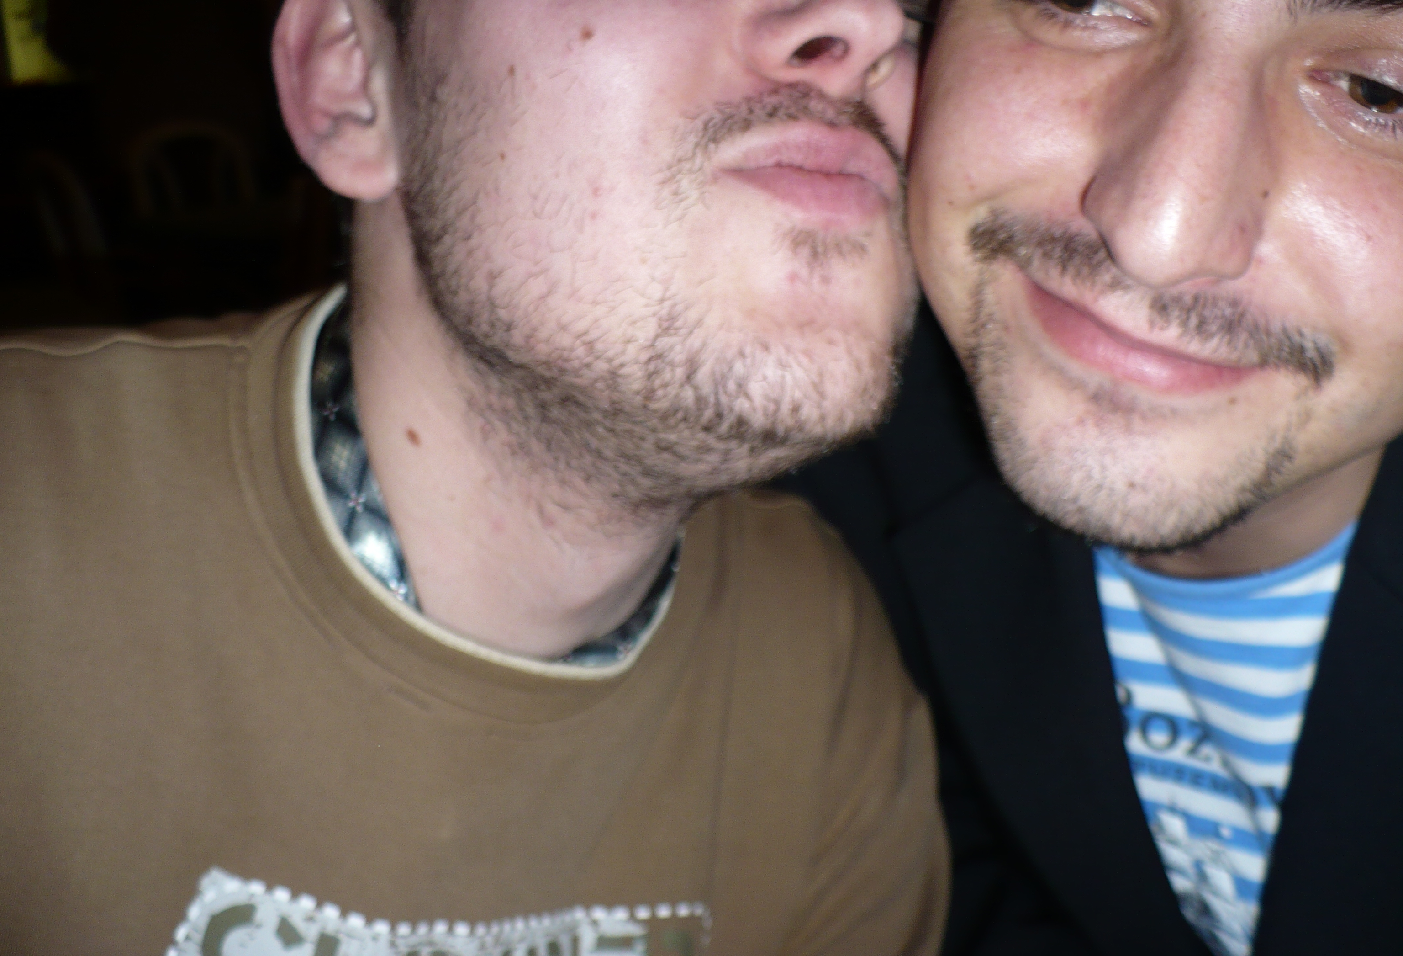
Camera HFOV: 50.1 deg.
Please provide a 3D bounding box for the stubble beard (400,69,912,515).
[{"bbox_3d":[0.005,-0.052,0.362,0.140,0.116,0.104,9,-15,-28],"label":"stubble beard"}]

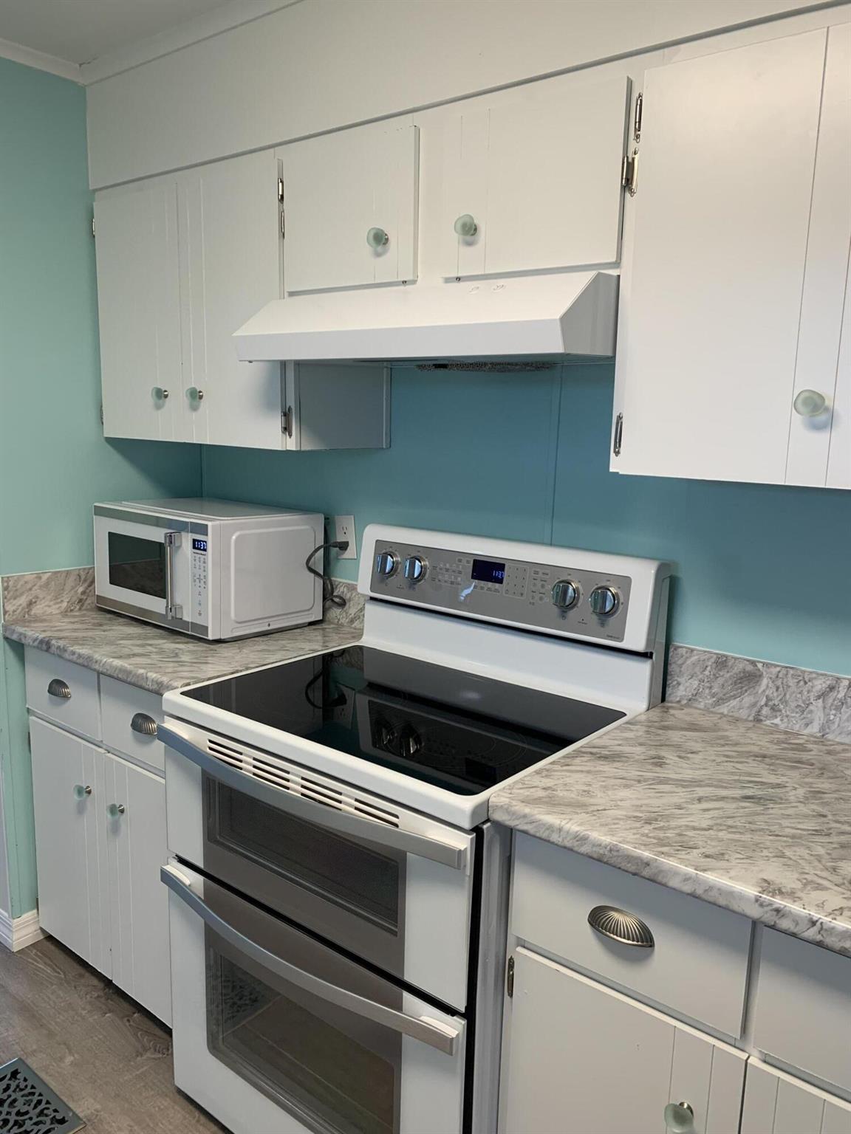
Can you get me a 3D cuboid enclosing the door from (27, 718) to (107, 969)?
[{"bbox_3d":[-0.924,0.727,2.232,0.354,0.611,0.018,9,12,37],"label":"door"}]

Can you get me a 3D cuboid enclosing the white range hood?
[{"bbox_3d":[0.061,-0.462,1.672,0.751,0.131,0.496,9,13,37],"label":"white range hood"}]

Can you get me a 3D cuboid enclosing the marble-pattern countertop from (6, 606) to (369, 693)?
[{"bbox_3d":[-0.592,0.176,2.201,0.774,0.037,0.635,9,13,37],"label":"marble-pattern countertop"}]

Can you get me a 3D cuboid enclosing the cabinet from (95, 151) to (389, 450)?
[{"bbox_3d":[-0.480,-0.636,2.188,0.758,0.630,0.328,9,13,37],"label":"cabinet"}]

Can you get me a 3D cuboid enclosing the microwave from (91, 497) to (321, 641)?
[{"bbox_3d":[-0.596,-0.011,2.306,0.538,0.294,0.385,10,13,40],"label":"microwave"}]

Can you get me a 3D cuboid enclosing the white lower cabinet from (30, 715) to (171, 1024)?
[{"bbox_3d":[-0.573,0.687,2.266,0.701,0.593,0.601,9,13,37],"label":"white lower cabinet"}]

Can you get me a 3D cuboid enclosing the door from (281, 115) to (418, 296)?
[{"bbox_3d":[-0.151,-0.710,1.725,0.352,0.274,0.018,9,12,37],"label":"door"}]

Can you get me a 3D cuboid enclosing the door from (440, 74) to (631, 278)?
[{"bbox_3d":[0.181,-0.654,1.468,0.351,0.275,0.018,9,12,37],"label":"door"}]

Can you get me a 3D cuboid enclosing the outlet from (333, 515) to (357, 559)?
[{"bbox_3d":[-0.214,-0.077,2.269,0.069,0.115,0.010,9,13,37],"label":"outlet"}]

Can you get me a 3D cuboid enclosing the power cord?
[{"bbox_3d":[-0.252,0.023,2.232,0.079,0.188,0.118,9,13,37],"label":"power cord"}]

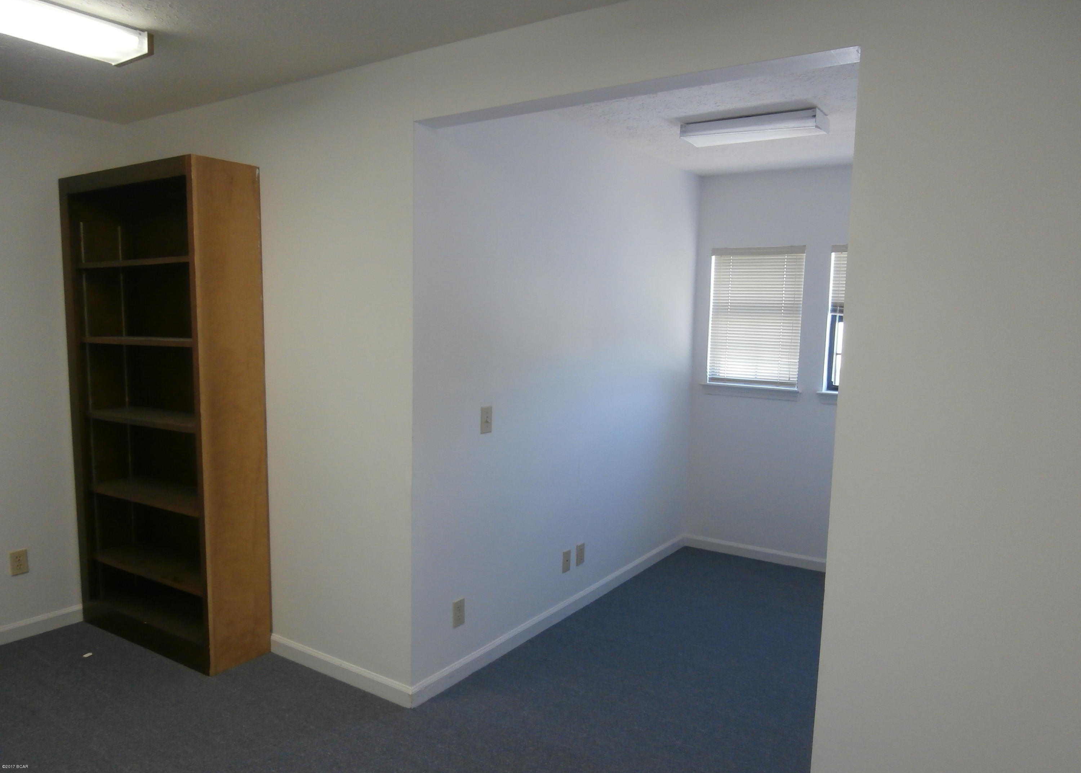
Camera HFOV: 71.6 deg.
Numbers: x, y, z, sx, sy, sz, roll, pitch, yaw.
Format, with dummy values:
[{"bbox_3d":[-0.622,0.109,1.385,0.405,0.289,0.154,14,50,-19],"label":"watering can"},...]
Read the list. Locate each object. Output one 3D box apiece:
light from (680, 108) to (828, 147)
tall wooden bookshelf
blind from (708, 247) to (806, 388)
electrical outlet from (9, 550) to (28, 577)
[{"bbox_3d":[0.953,-1.162,3.366,0.604,0.080,0.193,5,8,34],"label":"light"},{"bbox_3d":[-1.724,0.114,3.433,1.060,2.130,0.300,5,8,34],"label":"tall wooden bookshelf"},{"bbox_3d":[1.330,-0.431,4.646,0.576,0.848,0.045,5,8,34],"label":"blind"},{"bbox_3d":[-2.410,0.817,3.469,0.010,0.115,0.071,5,8,34],"label":"electrical outlet"}]

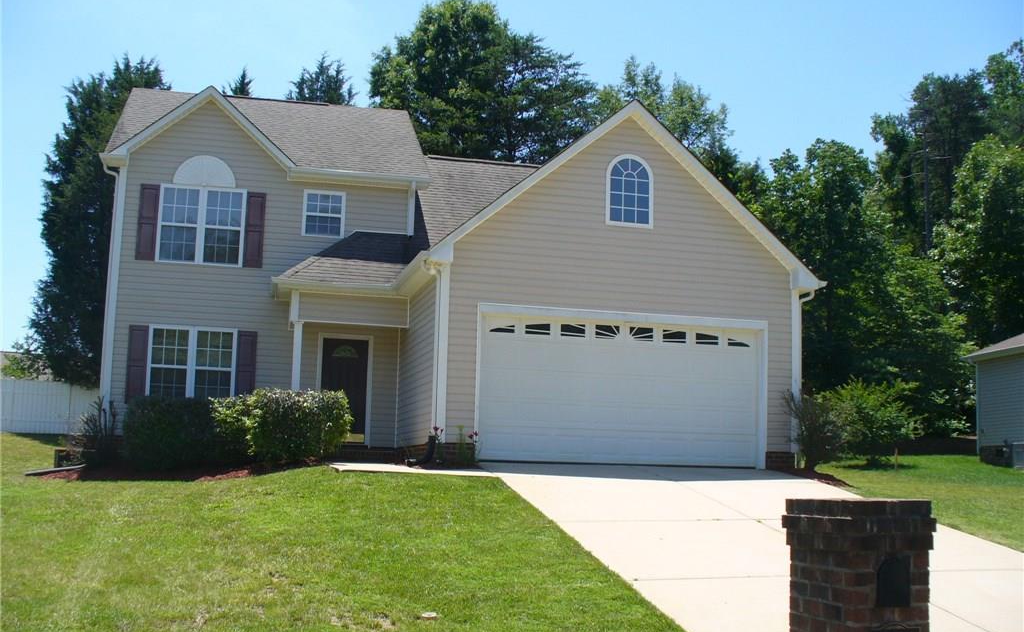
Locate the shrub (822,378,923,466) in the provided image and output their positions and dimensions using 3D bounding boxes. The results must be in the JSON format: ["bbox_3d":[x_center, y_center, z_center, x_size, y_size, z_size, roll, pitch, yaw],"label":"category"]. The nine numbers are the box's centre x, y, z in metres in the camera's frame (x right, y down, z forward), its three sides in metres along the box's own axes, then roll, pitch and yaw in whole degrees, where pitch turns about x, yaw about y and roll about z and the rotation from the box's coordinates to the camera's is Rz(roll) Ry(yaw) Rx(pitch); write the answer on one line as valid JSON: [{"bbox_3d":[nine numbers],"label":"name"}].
[{"bbox_3d":[6.931,2.035,21.203,1.950,1.630,1.900,3,-6,-13],"label":"shrub"}]

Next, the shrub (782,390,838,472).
[{"bbox_3d":[5.104,1.954,18.597,1.065,1.333,0.900,3,-8,-13],"label":"shrub"}]

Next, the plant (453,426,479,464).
[{"bbox_3d":[-0.705,1.992,16.954,0.379,0.615,0.360,3,-8,-13],"label":"plant"}]

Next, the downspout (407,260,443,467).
[{"bbox_3d":[-1.380,0.723,17.366,0.420,3.270,0.170,3,-6,-13],"label":"downspout"}]

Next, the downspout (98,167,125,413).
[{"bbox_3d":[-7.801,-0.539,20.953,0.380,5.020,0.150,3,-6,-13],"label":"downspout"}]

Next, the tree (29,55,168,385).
[{"bbox_3d":[-15.061,-2.781,41.162,5.300,14.500,5.200,3,-6,-13],"label":"tree"}]

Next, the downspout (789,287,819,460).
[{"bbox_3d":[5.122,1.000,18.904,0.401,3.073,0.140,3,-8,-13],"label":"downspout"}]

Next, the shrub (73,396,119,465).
[{"bbox_3d":[-7.594,2.084,20.067,0.860,1.230,0.800,3,-6,-13],"label":"shrub"}]

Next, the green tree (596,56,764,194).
[{"bbox_3d":[6.290,-2.831,43.403,6.600,14.800,6.400,3,-6,-13],"label":"green tree"}]

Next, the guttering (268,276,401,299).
[{"bbox_3d":[-3.242,-0.564,20.284,2.320,0.150,0.150,3,-6,-13],"label":"guttering"}]

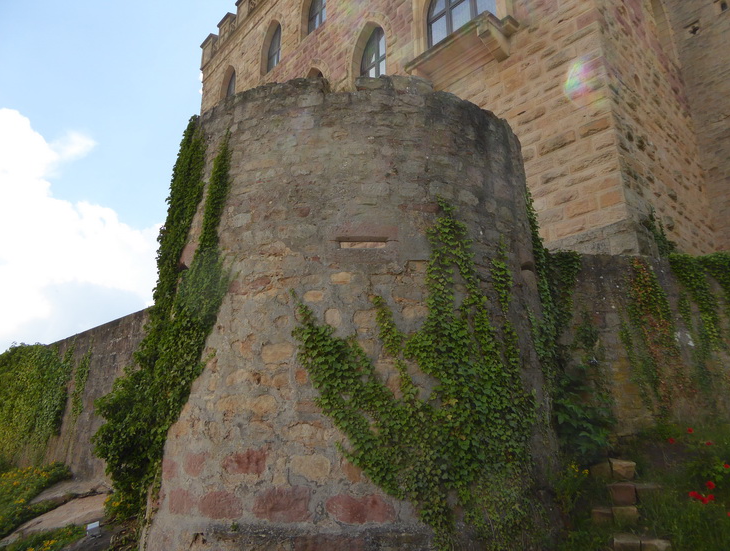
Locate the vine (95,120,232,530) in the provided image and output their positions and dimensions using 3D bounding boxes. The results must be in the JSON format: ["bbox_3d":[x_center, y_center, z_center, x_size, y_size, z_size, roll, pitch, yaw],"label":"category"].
[{"bbox_3d":[-2.323,0.202,6.138,0.950,5.050,1.600,12,-19,-36],"label":"vine"}]

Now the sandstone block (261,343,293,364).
[{"bbox_3d":[-0.852,0.807,5.200,0.366,0.212,0.220,-5,-16,18],"label":"sandstone block"}]

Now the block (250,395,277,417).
[{"bbox_3d":[-0.972,1.300,5.085,0.284,0.202,0.200,-6,-16,20],"label":"block"}]

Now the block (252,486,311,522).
[{"bbox_3d":[-0.740,2.143,4.807,0.557,0.292,0.280,-4,-16,15],"label":"block"}]

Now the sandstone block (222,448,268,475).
[{"bbox_3d":[-1.117,1.828,5.025,0.525,0.226,0.250,-7,-17,24],"label":"sandstone block"}]

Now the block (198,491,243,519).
[{"bbox_3d":[-1.352,2.247,5.030,0.567,0.237,0.250,-9,-18,30],"label":"block"}]

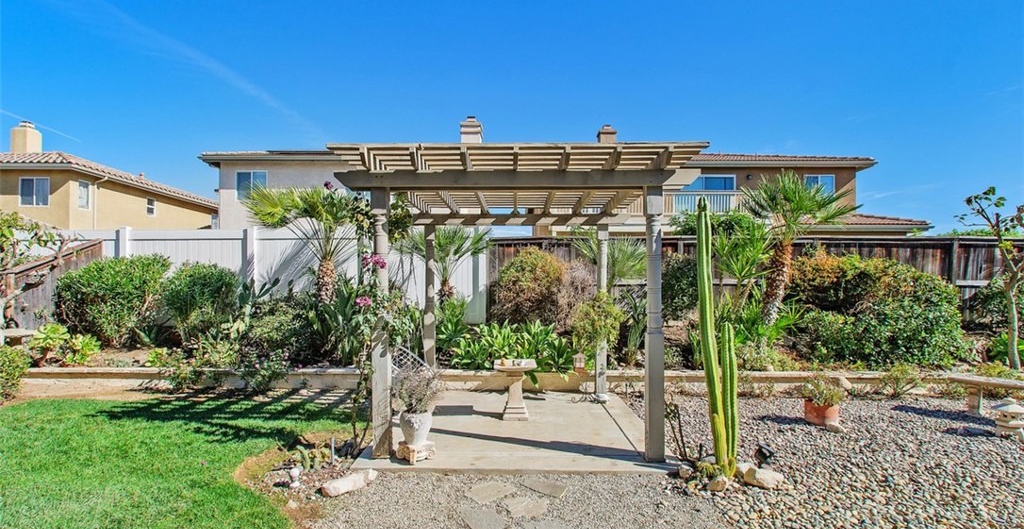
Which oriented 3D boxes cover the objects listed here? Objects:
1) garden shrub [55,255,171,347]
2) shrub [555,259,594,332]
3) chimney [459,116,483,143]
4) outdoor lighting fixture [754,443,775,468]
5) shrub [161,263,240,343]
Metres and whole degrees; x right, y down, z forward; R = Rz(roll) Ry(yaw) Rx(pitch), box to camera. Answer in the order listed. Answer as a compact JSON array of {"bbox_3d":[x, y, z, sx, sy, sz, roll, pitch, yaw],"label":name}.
[{"bbox_3d":[-6.759,0.626,7.700,1.680,1.530,1.400,0,-2,0],"label":"garden shrub"},{"bbox_3d":[1.126,0.559,8.200,0.750,1.320,0.750,0,-3,0],"label":"shrub"},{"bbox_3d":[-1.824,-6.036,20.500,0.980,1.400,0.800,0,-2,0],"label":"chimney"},{"bbox_3d":[2.081,1.574,3.750,0.150,0.190,0.150,2,-3,-30],"label":"outdoor lighting fixture"},{"bbox_3d":[-5.339,0.668,7.800,1.220,1.350,1.080,0,-2,0],"label":"shrub"}]

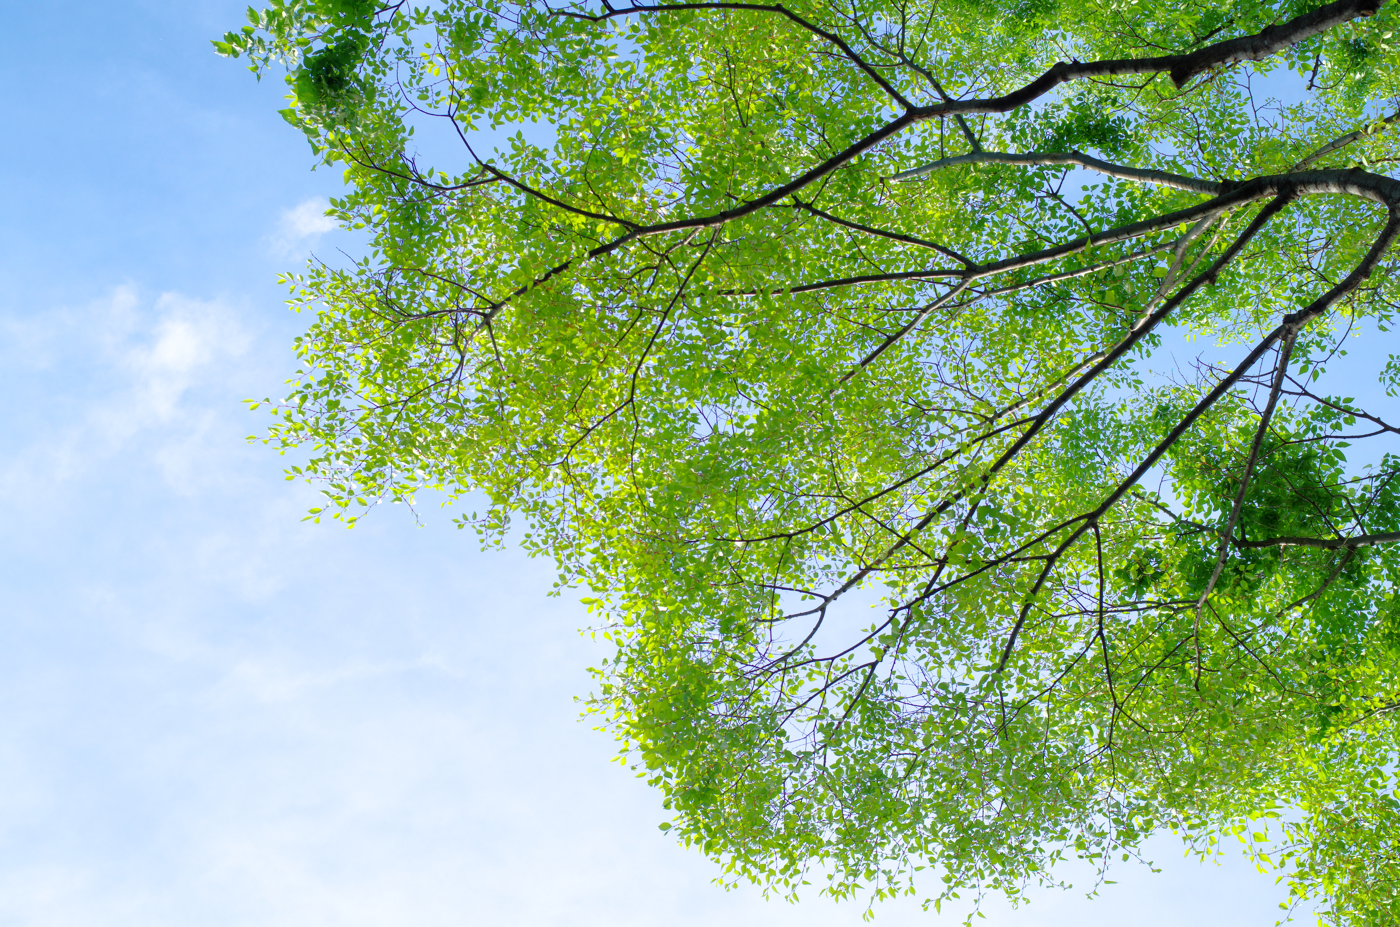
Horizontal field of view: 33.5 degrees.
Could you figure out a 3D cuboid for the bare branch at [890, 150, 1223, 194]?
[{"bbox_3d":[1.070,-0.876,7.000,1.020,0.180,0.200,0,-42,0],"label":"bare branch"}]

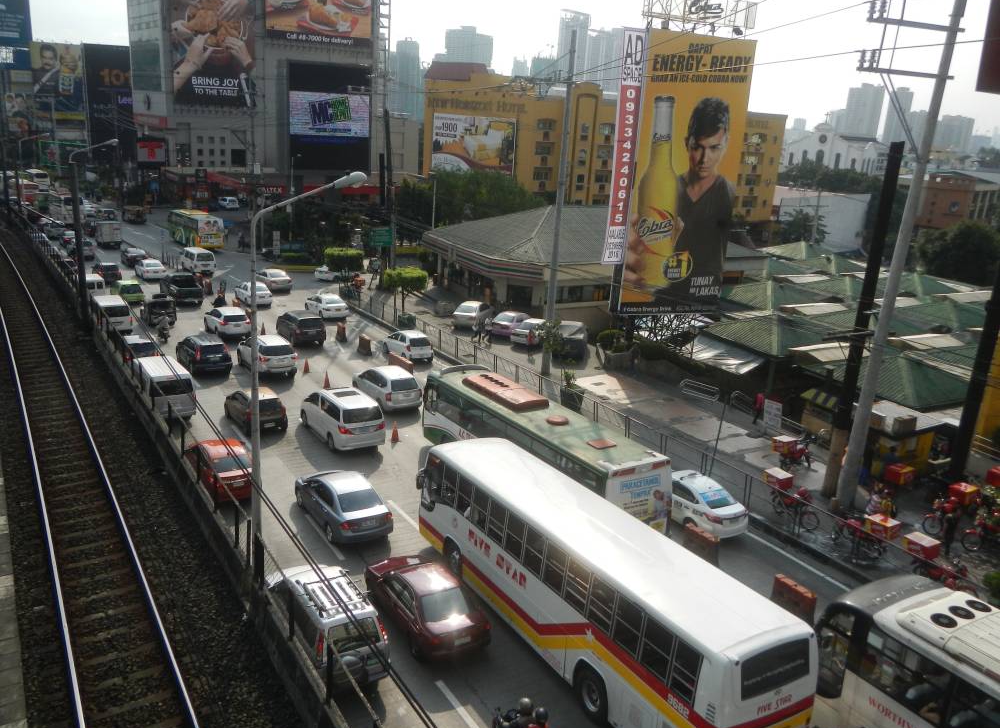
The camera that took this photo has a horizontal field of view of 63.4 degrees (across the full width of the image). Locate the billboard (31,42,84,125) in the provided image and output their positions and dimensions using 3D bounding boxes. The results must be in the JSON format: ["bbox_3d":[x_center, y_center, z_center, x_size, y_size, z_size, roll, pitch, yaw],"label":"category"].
[{"bbox_3d":[-91.773,-58.396,167.953,9.780,16.130,0.600,-5,18,-27],"label":"billboard"}]

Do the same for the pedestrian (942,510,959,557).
[{"bbox_3d":[13.476,5.047,24.246,0.500,1.630,0.330,8,15,19],"label":"pedestrian"}]

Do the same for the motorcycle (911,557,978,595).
[{"bbox_3d":[12.133,5.834,22.018,0.720,1.060,1.950,-6,17,-33],"label":"motorcycle"}]

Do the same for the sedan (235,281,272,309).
[{"bbox_3d":[-18.873,-5.375,61.752,1.730,1.470,4.450,-8,19,-34],"label":"sedan"}]

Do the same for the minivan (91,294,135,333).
[{"bbox_3d":[-25.324,-3.350,52.709,1.700,1.980,4.700,-9,19,-36],"label":"minivan"}]

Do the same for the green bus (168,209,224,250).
[{"bbox_3d":[-32.757,-14.420,86.901,2.500,3.250,11.000,-7,18,-37],"label":"green bus"}]

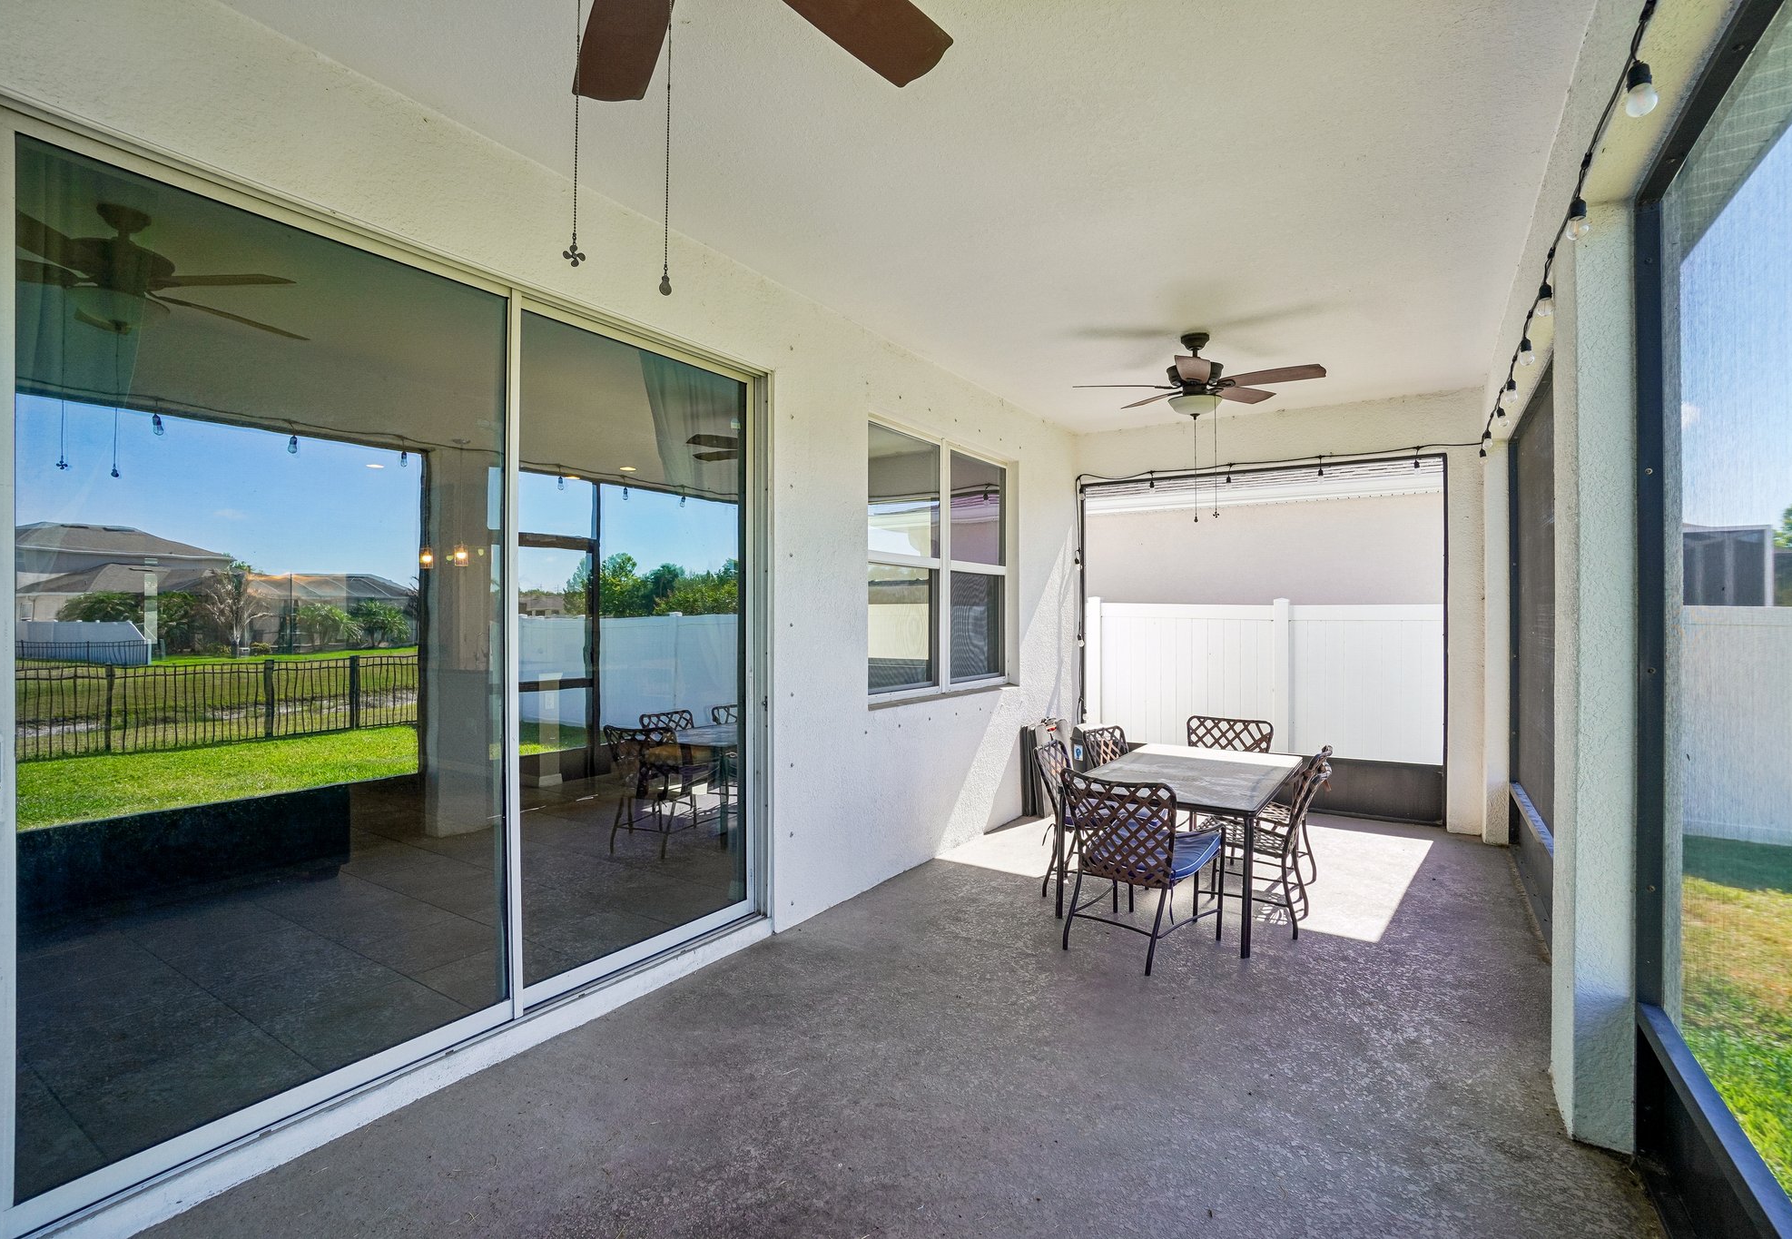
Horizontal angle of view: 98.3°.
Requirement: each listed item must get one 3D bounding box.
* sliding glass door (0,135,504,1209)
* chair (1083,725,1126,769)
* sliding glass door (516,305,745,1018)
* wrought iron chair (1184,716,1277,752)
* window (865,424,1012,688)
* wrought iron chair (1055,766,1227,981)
[{"bbox_3d":[-1.651,0.111,2.204,0.070,2.440,1.150,0,0,35],"label":"sliding glass door"},{"bbox_3d":[1.478,1.076,4.694,0.570,0.785,0.470,0,1,42],"label":"chair"},{"bbox_3d":[-0.986,0.119,3.197,0.070,2.460,1.150,0,0,35],"label":"sliding glass door"},{"bbox_3d":[2.032,1.068,4.854,0.540,0.800,0.620,0,0,40],"label":"wrought iron chair"},{"bbox_3d":[0.325,-0.333,5.047,0.100,1.620,1.800,0,0,35],"label":"window"},{"bbox_3d":[1.095,1.077,3.495,0.550,0.800,0.650,0,1,42],"label":"wrought iron chair"}]

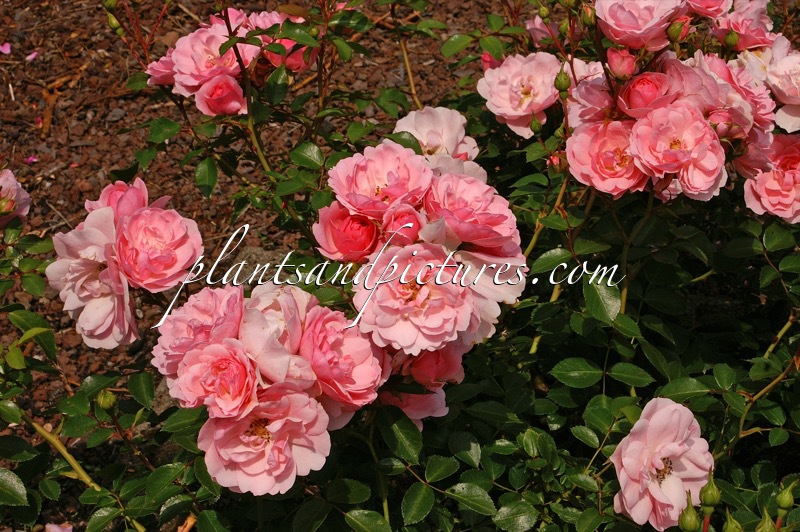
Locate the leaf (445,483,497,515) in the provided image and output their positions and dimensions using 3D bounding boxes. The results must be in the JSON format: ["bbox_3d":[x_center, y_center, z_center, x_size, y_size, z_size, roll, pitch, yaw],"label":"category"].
[{"bbox_3d":[0.047,0.155,1.100,0.038,0.007,0.019,26,60,9],"label":"leaf"}]

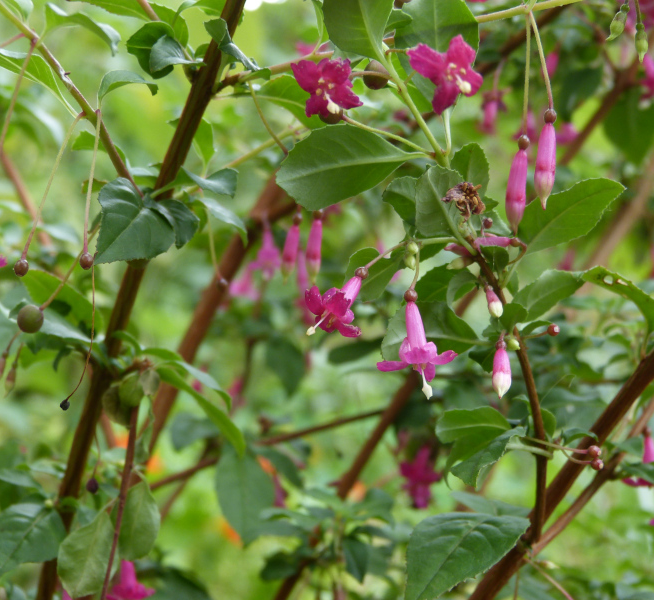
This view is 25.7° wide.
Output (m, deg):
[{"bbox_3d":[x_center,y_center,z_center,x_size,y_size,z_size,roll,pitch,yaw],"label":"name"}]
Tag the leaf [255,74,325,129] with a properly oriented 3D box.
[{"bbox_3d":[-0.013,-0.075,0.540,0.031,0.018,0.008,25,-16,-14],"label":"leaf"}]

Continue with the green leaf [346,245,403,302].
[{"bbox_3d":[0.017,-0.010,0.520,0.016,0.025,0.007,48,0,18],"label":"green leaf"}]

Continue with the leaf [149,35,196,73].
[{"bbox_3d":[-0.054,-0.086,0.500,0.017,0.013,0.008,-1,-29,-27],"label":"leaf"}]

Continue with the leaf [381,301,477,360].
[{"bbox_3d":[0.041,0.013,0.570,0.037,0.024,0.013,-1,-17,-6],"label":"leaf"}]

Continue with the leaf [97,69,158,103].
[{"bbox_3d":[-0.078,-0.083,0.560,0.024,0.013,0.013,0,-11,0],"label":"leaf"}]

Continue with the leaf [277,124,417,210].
[{"bbox_3d":[0.009,-0.059,0.640,0.064,0.039,0.011,-10,26,5],"label":"leaf"}]

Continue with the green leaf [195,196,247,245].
[{"bbox_3d":[-0.056,-0.042,0.760,0.037,0.010,0.021,40,30,7],"label":"green leaf"}]

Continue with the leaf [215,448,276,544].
[{"bbox_3d":[-0.055,0.127,0.950,0.040,0.072,0.010,-3,-18,-1],"label":"leaf"}]

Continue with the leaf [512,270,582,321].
[{"bbox_3d":[0.104,-0.002,0.680,0.037,0.010,0.023,-22,38,-9],"label":"leaf"}]

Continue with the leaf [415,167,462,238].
[{"bbox_3d":[0.051,-0.043,0.650,0.024,0.038,0.010,-20,10,23],"label":"leaf"}]

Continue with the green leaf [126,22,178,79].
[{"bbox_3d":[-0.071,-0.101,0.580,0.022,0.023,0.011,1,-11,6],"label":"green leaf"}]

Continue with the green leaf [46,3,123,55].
[{"bbox_3d":[-0.128,-0.142,0.750,0.042,0.020,0.024,15,12,-5],"label":"green leaf"}]

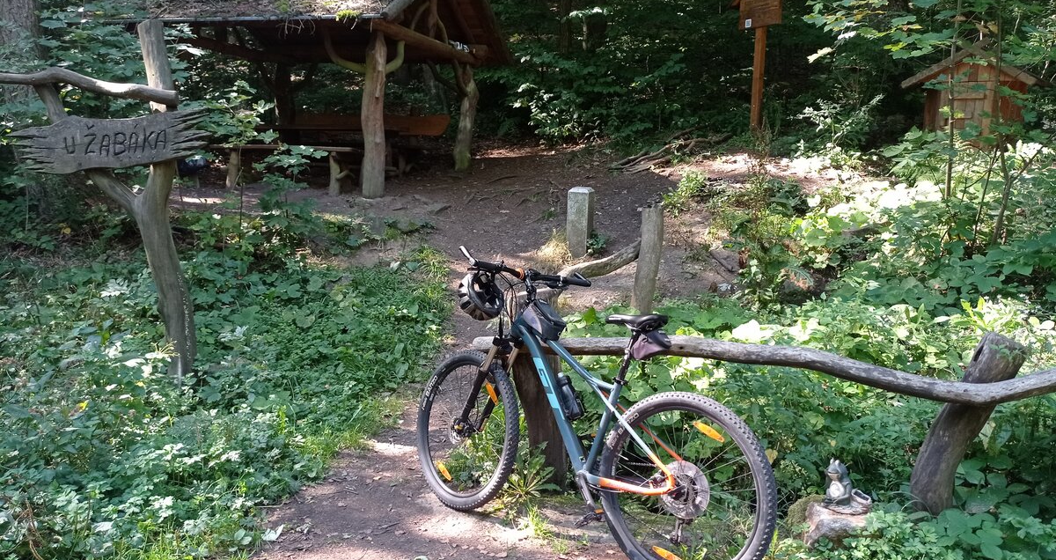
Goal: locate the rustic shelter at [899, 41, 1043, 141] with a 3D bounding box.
[{"bbox_3d":[5.269,-2.096,9.978,1.360,1.250,1.200,8,11,36],"label":"rustic shelter"}]

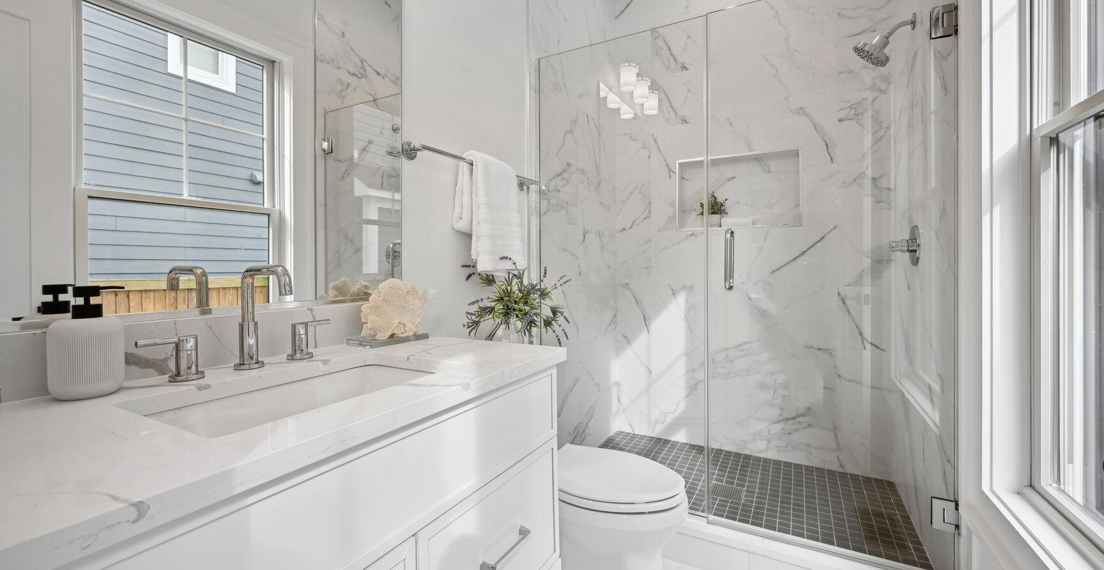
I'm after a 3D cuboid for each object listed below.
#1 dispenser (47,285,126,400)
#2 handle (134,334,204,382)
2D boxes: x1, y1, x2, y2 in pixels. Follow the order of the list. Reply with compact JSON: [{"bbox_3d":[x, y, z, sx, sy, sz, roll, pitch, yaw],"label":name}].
[{"bbox_3d":[-0.698,0.086,0.654,0.090,0.168,0.081,-1,2,-15],"label":"dispenser"},{"bbox_3d":[-0.650,0.127,0.733,0.049,0.081,0.093,1,2,29],"label":"handle"}]

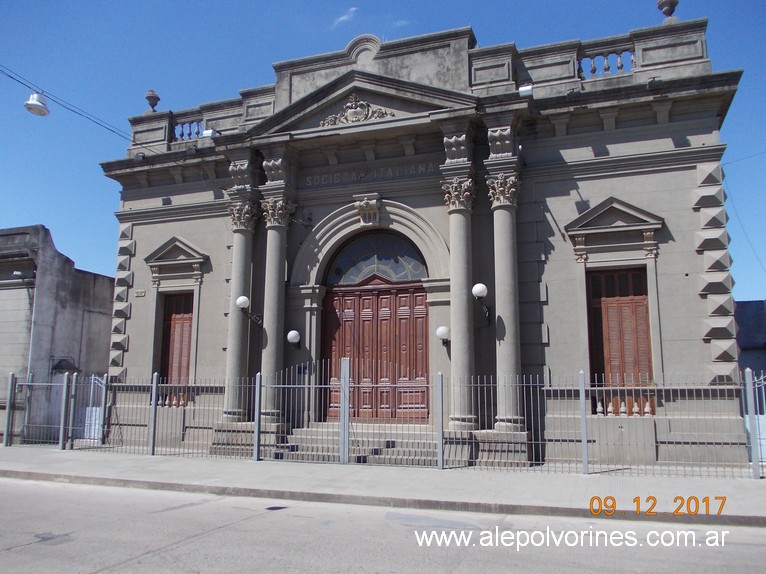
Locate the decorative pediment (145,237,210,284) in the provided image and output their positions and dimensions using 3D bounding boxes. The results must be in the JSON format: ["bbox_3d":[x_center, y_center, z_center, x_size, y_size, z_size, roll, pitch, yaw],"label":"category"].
[{"bbox_3d":[-6.152,-0.734,18.436,2.187,1.485,0.387,-3,-10,19],"label":"decorative pediment"}]

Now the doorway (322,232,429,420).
[{"bbox_3d":[-0.226,1.005,16.597,3.024,5.083,0.297,-3,-10,19],"label":"doorway"}]

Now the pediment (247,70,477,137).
[{"bbox_3d":[-0.599,-4.823,16.412,6.372,1.458,0.828,-3,-10,19],"label":"pediment"}]

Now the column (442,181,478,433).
[{"bbox_3d":[1.774,0.321,13.861,0.680,5.570,0.680,-3,-10,19],"label":"column"}]

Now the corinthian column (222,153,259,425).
[{"bbox_3d":[-3.959,0.061,17.160,0.720,7.146,0.720,-3,-10,19],"label":"corinthian column"}]

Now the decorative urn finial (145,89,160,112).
[{"bbox_3d":[-7.451,-6.037,20.086,0.484,0.811,0.484,-3,-10,19],"label":"decorative urn finial"}]

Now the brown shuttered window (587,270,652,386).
[{"bbox_3d":[5.157,0.996,13.452,1.250,2.850,0.120,-3,-10,19],"label":"brown shuttered window"}]

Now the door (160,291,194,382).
[{"bbox_3d":[-5.544,1.534,17.240,1.250,2.850,0.120,-3,-10,19],"label":"door"}]

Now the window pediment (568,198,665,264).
[{"bbox_3d":[5.372,-1.344,14.438,2.187,1.485,0.387,-3,-10,19],"label":"window pediment"}]

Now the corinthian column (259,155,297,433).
[{"bbox_3d":[-2.923,0.006,16.800,0.720,7.146,0.720,-3,-10,19],"label":"corinthian column"}]

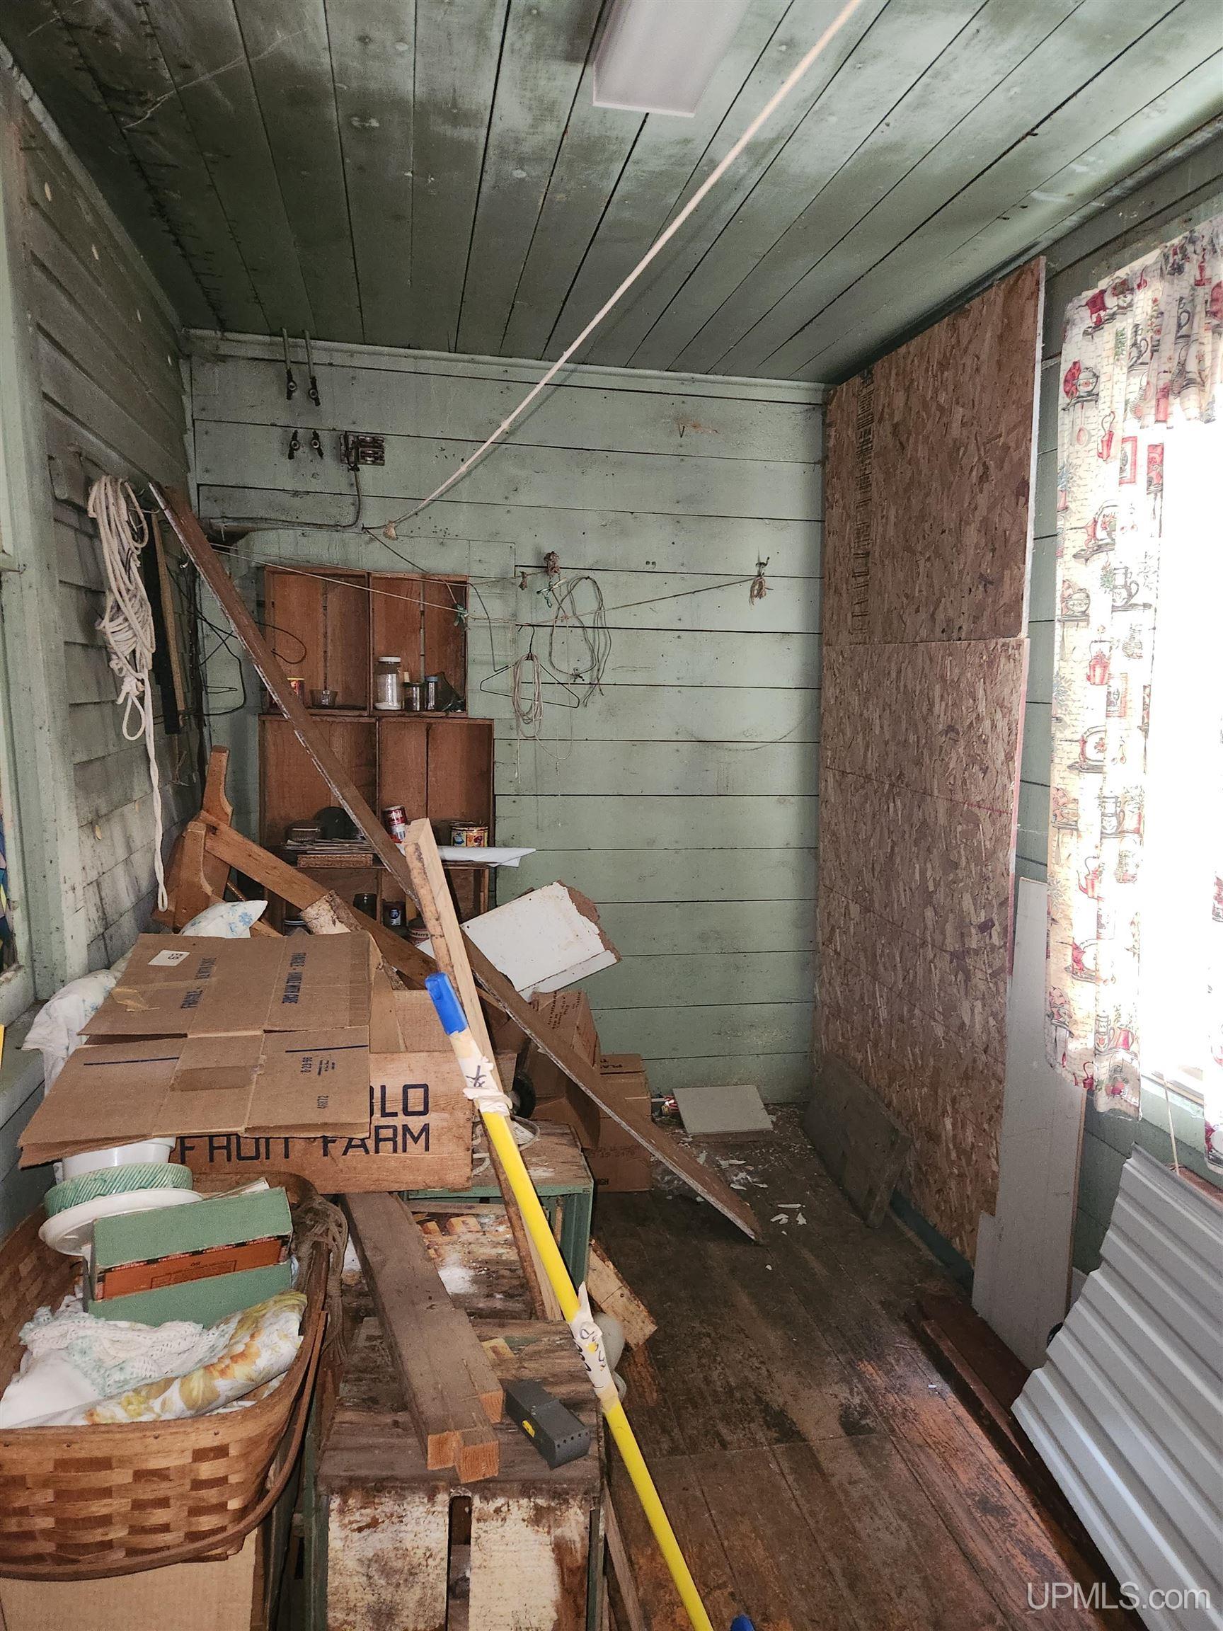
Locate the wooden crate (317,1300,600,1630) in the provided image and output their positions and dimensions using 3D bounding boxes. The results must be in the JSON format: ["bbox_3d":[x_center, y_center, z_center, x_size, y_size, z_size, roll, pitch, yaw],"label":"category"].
[{"bbox_3d":[-0.215,1.052,1.584,0.349,0.450,0.347,1,7,-3],"label":"wooden crate"}]

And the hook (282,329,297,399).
[{"bbox_3d":[-0.941,-1.306,3.153,0.045,0.180,0.100,0,7,-11],"label":"hook"}]

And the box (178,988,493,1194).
[{"bbox_3d":[-0.588,0.560,2.230,0.600,0.270,0.390,0,7,-8],"label":"box"}]

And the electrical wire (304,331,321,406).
[{"bbox_3d":[-0.880,-1.311,3.189,0.046,0.207,0.055,0,7,-11],"label":"electrical wire"}]

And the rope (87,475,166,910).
[{"bbox_3d":[-0.977,-0.226,2.205,0.110,0.860,0.180,0,7,-11],"label":"rope"}]

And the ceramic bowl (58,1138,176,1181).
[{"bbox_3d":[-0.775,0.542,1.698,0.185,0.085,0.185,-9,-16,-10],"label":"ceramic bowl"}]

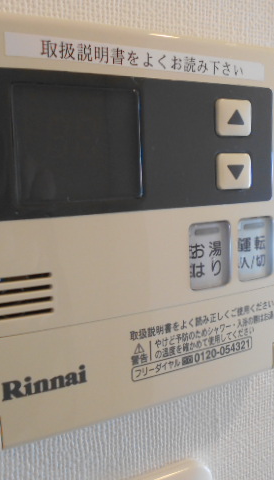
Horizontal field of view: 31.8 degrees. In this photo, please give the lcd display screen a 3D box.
[{"bbox_3d":[-0.017,-0.028,0.142,0.040,0.034,0.005,-6,10,-29],"label":"lcd display screen"}]

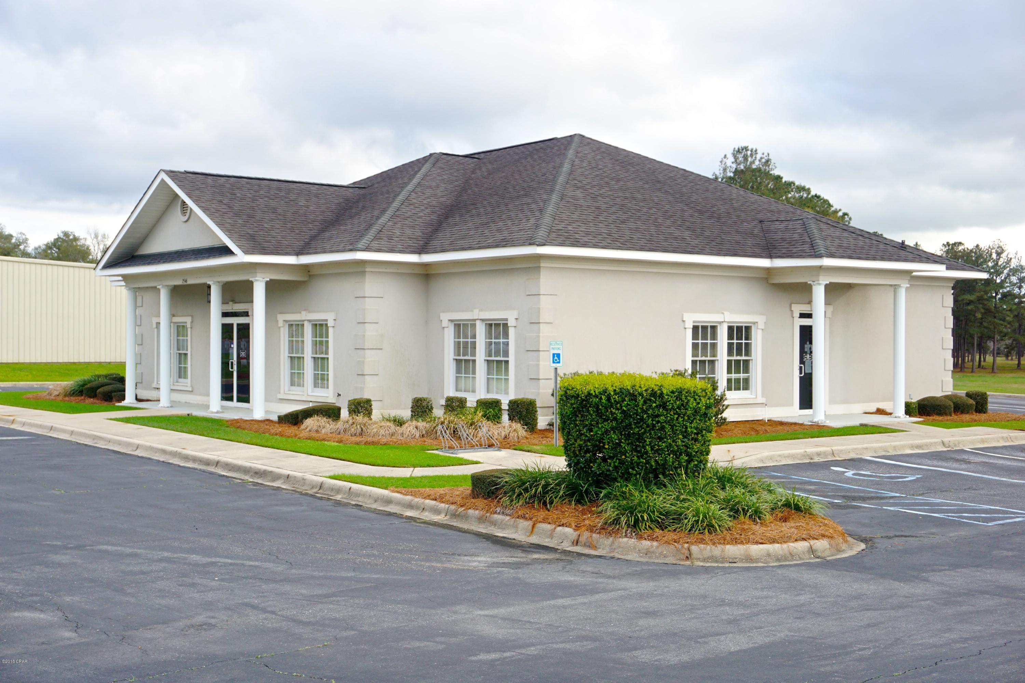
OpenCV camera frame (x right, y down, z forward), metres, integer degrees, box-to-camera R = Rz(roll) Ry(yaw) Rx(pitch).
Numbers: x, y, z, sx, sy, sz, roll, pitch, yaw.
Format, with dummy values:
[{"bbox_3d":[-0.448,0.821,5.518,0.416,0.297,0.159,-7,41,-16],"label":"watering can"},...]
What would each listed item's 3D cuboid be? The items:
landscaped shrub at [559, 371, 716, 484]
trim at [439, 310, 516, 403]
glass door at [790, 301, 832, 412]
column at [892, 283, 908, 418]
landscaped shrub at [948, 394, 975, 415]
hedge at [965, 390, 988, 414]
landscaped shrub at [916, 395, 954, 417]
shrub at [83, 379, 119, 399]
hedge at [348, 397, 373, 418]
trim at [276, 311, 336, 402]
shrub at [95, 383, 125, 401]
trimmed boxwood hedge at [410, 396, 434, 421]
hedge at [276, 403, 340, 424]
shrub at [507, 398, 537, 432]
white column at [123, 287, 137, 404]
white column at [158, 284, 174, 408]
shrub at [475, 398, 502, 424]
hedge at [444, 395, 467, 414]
[{"bbox_3d":[1.638,1.169,16.100,1.930,1.400,1.700,0,0,6],"label":"landscaped shrub"},{"bbox_3d":[-0.706,0.383,24.808,0.140,1.930,2.500,0,0,-38],"label":"trim"},{"bbox_3d":[6.909,0.422,28.254,1.380,2.520,0.130,0,0,-38],"label":"glass door"},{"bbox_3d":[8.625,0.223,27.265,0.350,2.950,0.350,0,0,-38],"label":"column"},{"bbox_3d":[10.684,1.471,29.455,0.864,0.462,0.844,0,0,-39],"label":"landscaped shrub"},{"bbox_3d":[11.280,1.426,29.757,0.523,0.543,0.523,0,0,-39],"label":"hedge"},{"bbox_3d":[9.833,1.468,28.551,0.844,0.472,0.824,0,0,-39],"label":"landscaped shrub"},{"bbox_3d":[-11.599,1.355,34.500,0.800,0.480,0.950,0,0,-38],"label":"shrub"},{"bbox_3d":[-3.103,1.383,24.932,0.502,0.533,0.502,0,0,-39],"label":"hedge"},{"bbox_3d":[-4.673,0.324,27.569,0.161,1.970,2.647,0,0,-39],"label":"trim"},{"bbox_3d":[-10.727,1.374,32.800,0.780,0.460,0.850,0,0,-38],"label":"shrub"},{"bbox_3d":[-1.804,1.349,24.400,0.410,0.530,0.410,0,0,-38],"label":"trimmed boxwood hedge"},{"bbox_3d":[-4.179,1.501,25.200,0.550,0.420,1.750,0,0,-38],"label":"hedge"},{"bbox_3d":[0.181,1.346,22.771,0.533,0.643,0.533,0,0,-39],"label":"shrub"},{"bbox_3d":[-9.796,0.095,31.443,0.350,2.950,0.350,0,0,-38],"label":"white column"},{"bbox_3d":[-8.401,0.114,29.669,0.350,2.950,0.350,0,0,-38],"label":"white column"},{"bbox_3d":[-0.461,1.364,23.626,0.502,0.583,0.502,0,0,-39],"label":"shrub"},{"bbox_3d":[-1.115,1.296,24.000,0.400,0.540,0.400,0,0,-38],"label":"hedge"}]

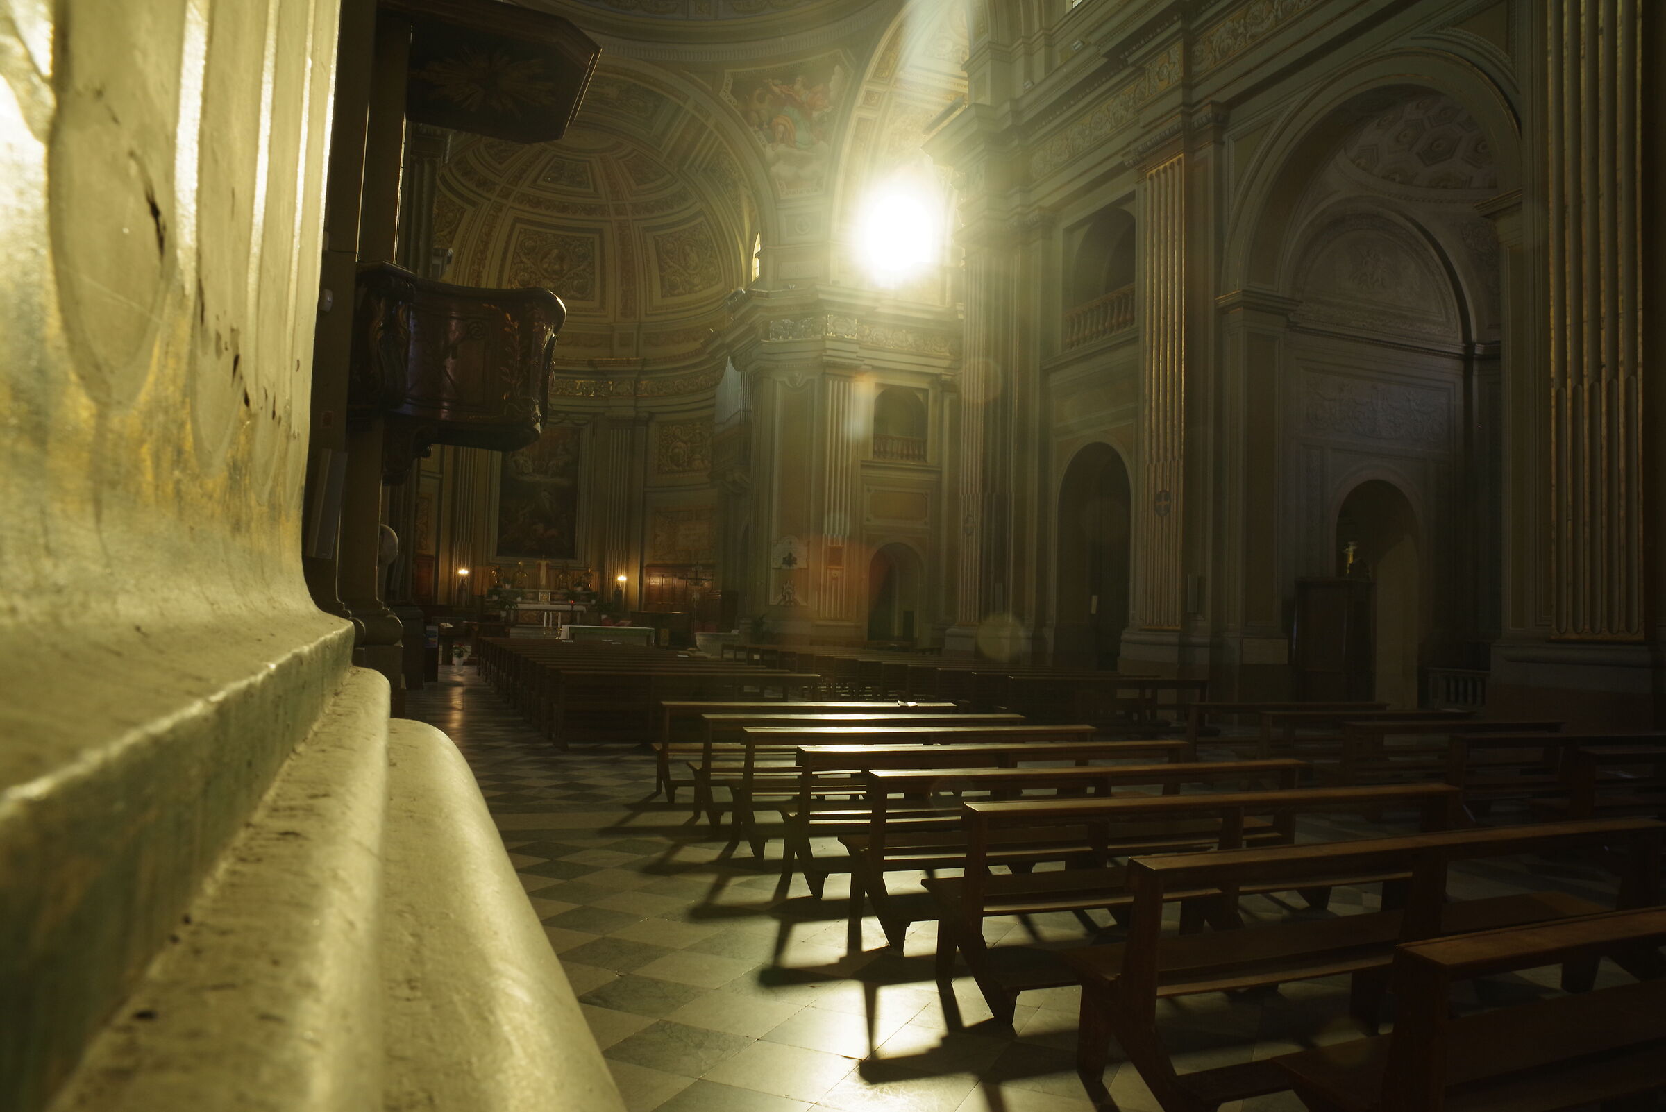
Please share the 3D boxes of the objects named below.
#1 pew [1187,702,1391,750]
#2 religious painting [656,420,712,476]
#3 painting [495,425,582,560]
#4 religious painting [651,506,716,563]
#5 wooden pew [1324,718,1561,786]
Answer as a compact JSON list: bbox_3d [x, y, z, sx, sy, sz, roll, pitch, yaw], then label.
[{"bbox_3d":[5.322,2.157,12.948,3.089,0.880,0.836,3,-3,-22],"label":"pew"},{"bbox_3d":[-7.038,-5.208,53.263,4.008,2.571,0.300,-1,-4,42],"label":"religious painting"},{"bbox_3d":[-14.291,-3.070,54.161,3.859,6.593,0.180,3,-3,-22],"label":"painting"},{"bbox_3d":[-7.042,-1.004,52.838,4.712,2.539,0.300,-1,-4,44],"label":"religious painting"},{"bbox_3d":[6.156,2.071,10.946,3.089,0.880,0.836,3,-3,-22],"label":"wooden pew"}]

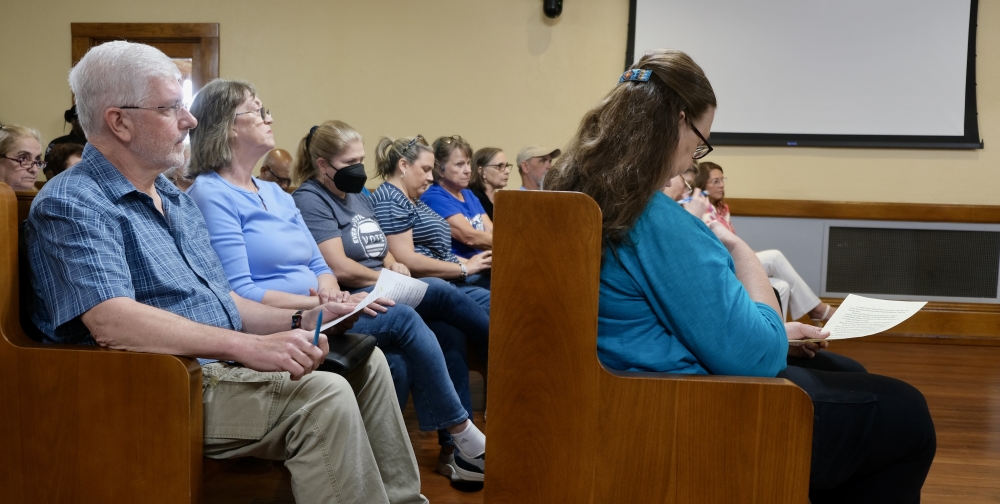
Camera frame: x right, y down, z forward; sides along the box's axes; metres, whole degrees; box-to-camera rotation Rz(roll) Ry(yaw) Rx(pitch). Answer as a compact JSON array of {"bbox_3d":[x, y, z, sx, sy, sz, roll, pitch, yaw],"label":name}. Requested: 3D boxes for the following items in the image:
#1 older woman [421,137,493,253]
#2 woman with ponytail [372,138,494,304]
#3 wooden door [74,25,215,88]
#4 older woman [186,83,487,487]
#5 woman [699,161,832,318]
[{"bbox_3d":[-0.031,0.085,3.449,0.820,1.225,0.500,3,4,25],"label":"older woman"},{"bbox_3d":[-0.170,0.135,3.150,0.820,1.240,0.520,2,3,14],"label":"woman with ponytail"},{"bbox_3d":[-2.788,-0.644,5.864,1.200,2.255,0.120,2,3,5],"label":"wooden door"},{"bbox_3d":[-0.479,0.127,2.327,0.930,1.250,0.520,2,3,13],"label":"older woman"},{"bbox_3d":[1.625,0.063,4.597,0.930,1.220,0.500,3,4,20],"label":"woman"}]

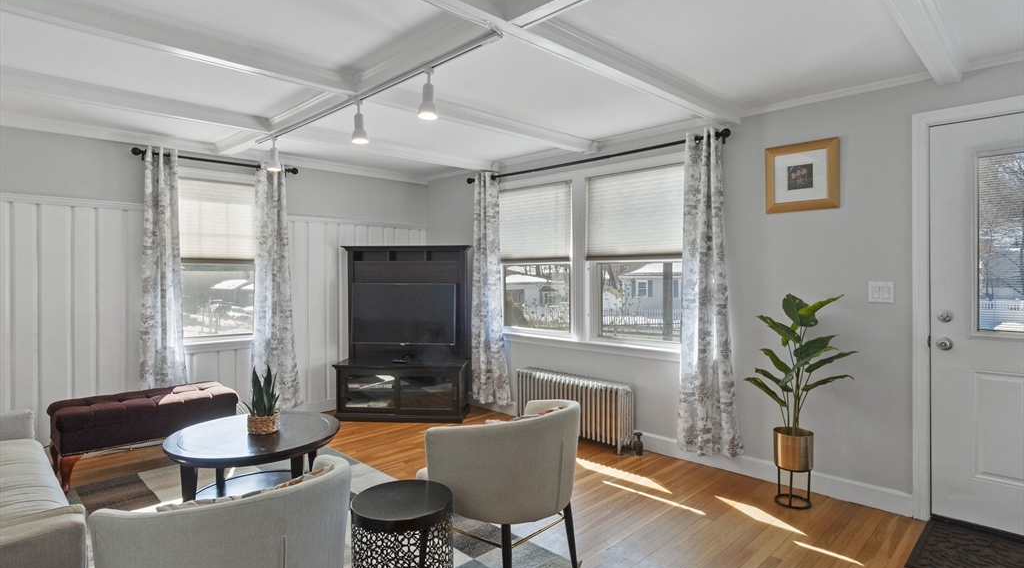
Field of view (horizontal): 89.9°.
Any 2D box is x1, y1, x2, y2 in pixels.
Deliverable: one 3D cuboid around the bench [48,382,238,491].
[{"bbox_3d":[-2.449,0.991,3.487,1.010,0.500,0.440,-1,1,-43],"label":"bench"}]

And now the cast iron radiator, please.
[{"bbox_3d":[0.479,0.986,4.125,1.021,0.499,0.184,1,1,43],"label":"cast iron radiator"}]

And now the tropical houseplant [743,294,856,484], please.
[{"bbox_3d":[1.662,0.627,2.962,0.542,1.144,0.430,1,1,43],"label":"tropical houseplant"}]

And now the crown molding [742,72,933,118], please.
[{"bbox_3d":[1.797,-1.075,2.931,0.940,0.050,0.045,0,1,43],"label":"crown molding"}]

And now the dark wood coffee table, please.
[{"bbox_3d":[-1.354,1.017,2.734,0.823,0.460,0.823,-1,1,-43],"label":"dark wood coffee table"}]

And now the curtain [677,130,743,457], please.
[{"bbox_3d":[1.281,0.056,3.341,0.370,2.135,0.120,0,1,43],"label":"curtain"}]

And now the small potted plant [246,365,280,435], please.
[{"bbox_3d":[-1.334,0.611,2.747,0.175,0.350,0.170,-1,1,-26],"label":"small potted plant"}]

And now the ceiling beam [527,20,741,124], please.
[{"bbox_3d":[0.729,-1.078,2.727,1.889,0.090,0.154,-1,1,-42],"label":"ceiling beam"}]

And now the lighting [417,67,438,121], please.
[{"bbox_3d":[-0.389,-0.879,2.374,0.095,0.248,0.095,0,1,0],"label":"lighting"}]

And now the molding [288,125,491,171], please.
[{"bbox_3d":[-0.915,-1.103,4.276,1.879,0.090,0.154,-1,1,-42],"label":"molding"}]

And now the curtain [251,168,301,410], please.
[{"bbox_3d":[-2.050,0.033,4.442,0.394,2.161,0.130,-1,1,-42],"label":"curtain"}]

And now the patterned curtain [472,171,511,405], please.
[{"bbox_3d":[-0.191,0.034,4.720,0.360,2.145,0.120,0,1,43],"label":"patterned curtain"}]

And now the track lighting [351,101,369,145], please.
[{"bbox_3d":[-0.841,-0.891,2.837,0.095,0.238,0.095,1,1,43],"label":"track lighting"}]

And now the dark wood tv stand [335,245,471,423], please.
[{"bbox_3d":[-0.991,0.434,4.791,1.180,1.570,0.520,0,1,6],"label":"dark wood tv stand"}]

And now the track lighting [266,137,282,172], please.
[{"bbox_3d":[-1.658,-0.903,3.576,0.095,0.237,0.095,1,1,43],"label":"track lighting"}]

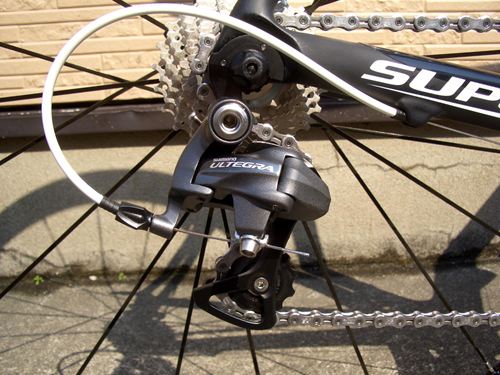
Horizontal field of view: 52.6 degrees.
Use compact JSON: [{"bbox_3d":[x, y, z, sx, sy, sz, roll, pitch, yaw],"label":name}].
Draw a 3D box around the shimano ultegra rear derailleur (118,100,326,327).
[{"bbox_3d":[-0.012,0.017,0.241,0.101,0.120,0.055,-2,11,-12],"label":"shimano ultegra rear derailleur"}]

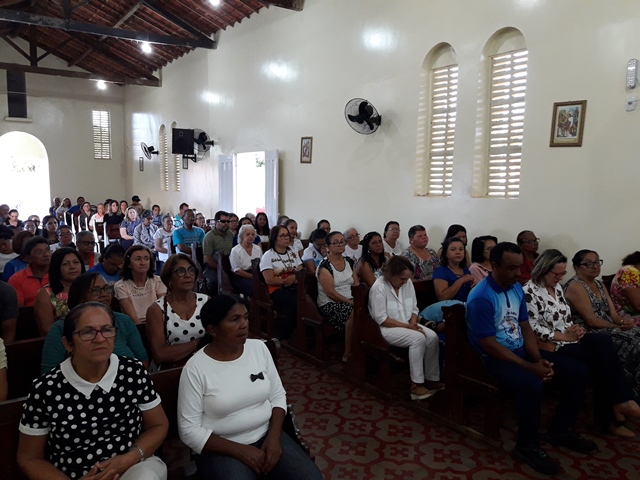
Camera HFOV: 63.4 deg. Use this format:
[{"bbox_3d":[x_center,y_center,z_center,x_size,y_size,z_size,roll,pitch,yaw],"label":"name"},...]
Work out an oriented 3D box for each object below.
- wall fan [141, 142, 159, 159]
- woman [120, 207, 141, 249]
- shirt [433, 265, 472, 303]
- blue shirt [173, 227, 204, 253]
[{"bbox_3d":[-4.687,-2.421,14.176,0.430,0.480,0.510,-16,14,-34],"label":"wall fan"},{"bbox_3d":[-3.402,-0.005,9.537,0.450,1.190,0.600,-4,7,-36],"label":"woman"},{"bbox_3d":[1.209,0.445,4.726,0.430,0.480,0.270,-3,7,-29],"label":"shirt"},{"bbox_3d":[-1.907,0.081,7.580,0.500,0.540,0.300,-4,7,-36],"label":"blue shirt"}]

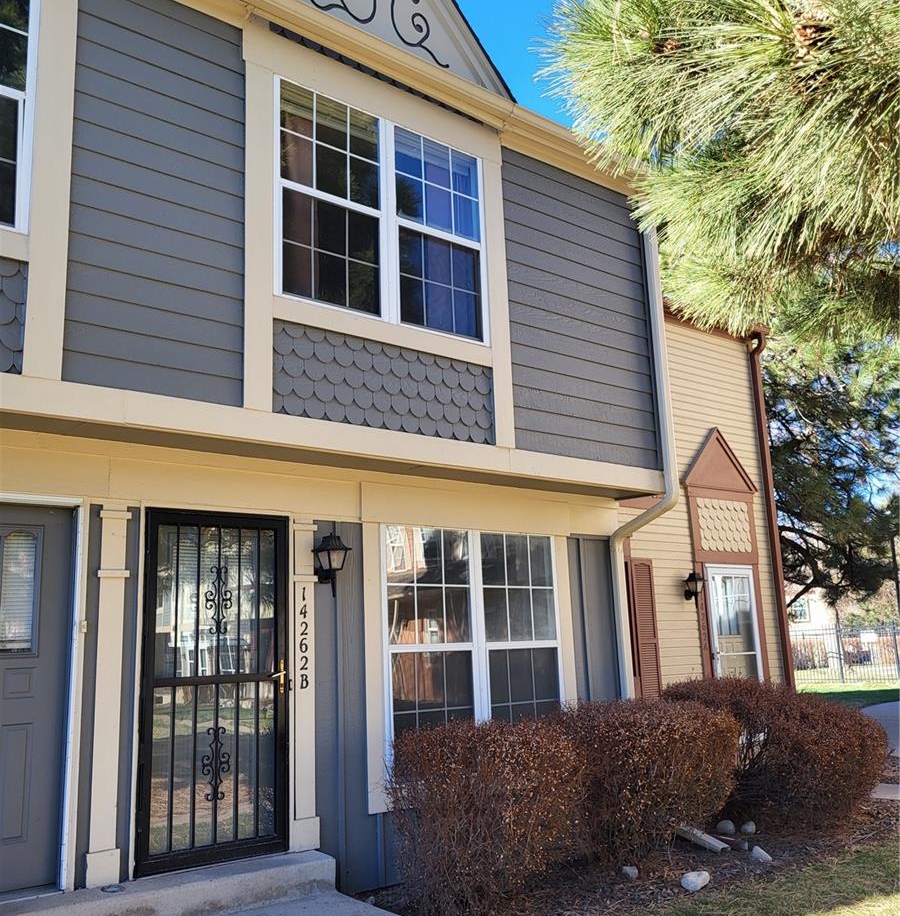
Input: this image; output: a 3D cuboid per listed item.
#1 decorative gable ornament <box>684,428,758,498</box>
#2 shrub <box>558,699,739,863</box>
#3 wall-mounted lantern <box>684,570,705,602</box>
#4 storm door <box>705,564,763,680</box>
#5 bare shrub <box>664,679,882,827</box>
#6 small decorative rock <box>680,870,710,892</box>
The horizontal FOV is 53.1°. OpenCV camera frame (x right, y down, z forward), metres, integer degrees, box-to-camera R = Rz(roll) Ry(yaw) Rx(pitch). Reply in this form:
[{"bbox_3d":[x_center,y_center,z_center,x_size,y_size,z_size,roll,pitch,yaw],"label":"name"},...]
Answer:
[{"bbox_3d":[3.258,-0.006,11.000,1.475,0.750,0.150,7,-15,-38],"label":"decorative gable ornament"},{"bbox_3d":[1.436,2.391,6.762,1.600,1.050,0.920,7,-15,-38],"label":"shrub"},{"bbox_3d":[2.754,1.453,10.145,0.200,0.330,0.250,7,-15,-38],"label":"wall-mounted lantern"},{"bbox_3d":[3.401,2.286,10.627,0.940,2.030,0.080,7,-15,-38],"label":"storm door"},{"bbox_3d":[3.002,2.674,8.432,1.700,1.080,1.600,7,-15,-38],"label":"bare shrub"},{"bbox_3d":[1.503,2.593,5.518,0.200,0.130,0.160,7,-15,-38],"label":"small decorative rock"}]

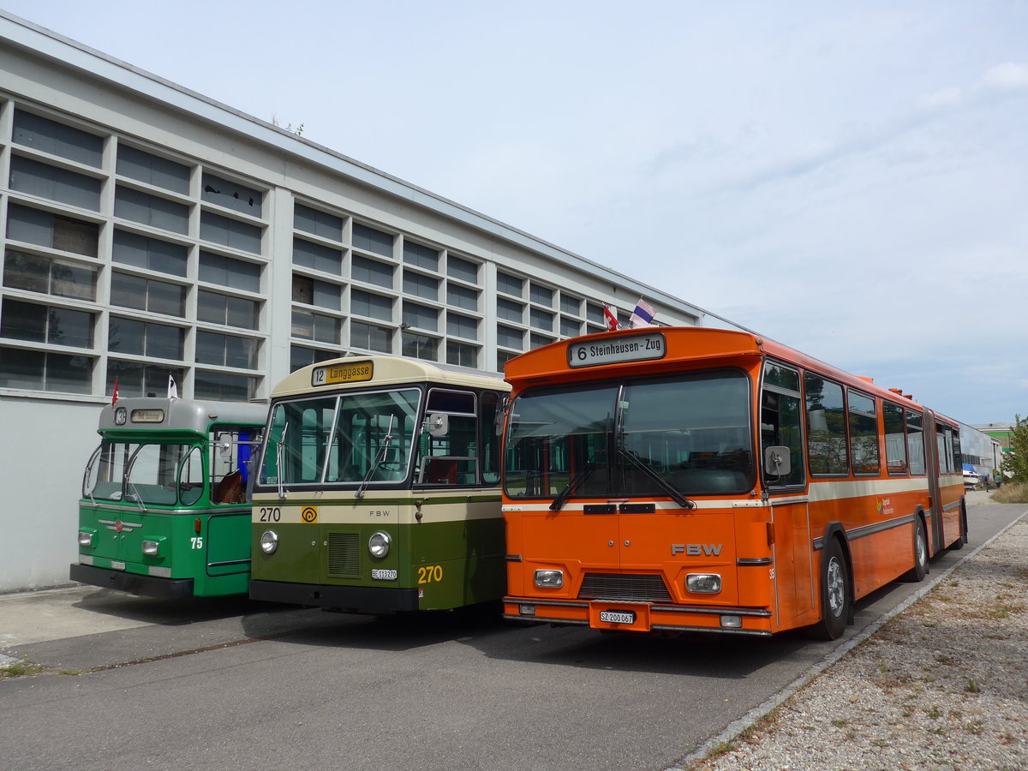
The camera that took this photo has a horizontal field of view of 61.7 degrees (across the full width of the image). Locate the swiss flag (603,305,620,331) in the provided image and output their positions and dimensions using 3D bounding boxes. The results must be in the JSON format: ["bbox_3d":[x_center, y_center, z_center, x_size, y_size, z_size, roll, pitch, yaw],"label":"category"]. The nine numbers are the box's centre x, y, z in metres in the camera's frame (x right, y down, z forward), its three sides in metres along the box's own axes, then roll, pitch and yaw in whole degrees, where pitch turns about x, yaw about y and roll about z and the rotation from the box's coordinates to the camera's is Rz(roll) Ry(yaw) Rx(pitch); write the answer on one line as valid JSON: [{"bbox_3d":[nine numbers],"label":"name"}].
[{"bbox_3d":[0.902,-0.615,7.920,0.170,0.250,0.090,-6,-8,33],"label":"swiss flag"}]

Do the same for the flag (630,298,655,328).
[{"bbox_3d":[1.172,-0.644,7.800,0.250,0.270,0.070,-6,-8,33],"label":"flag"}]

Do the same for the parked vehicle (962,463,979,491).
[{"bbox_3d":[43.742,8.941,84.000,2.300,2.650,5.800,-1,-7,-5],"label":"parked vehicle"}]

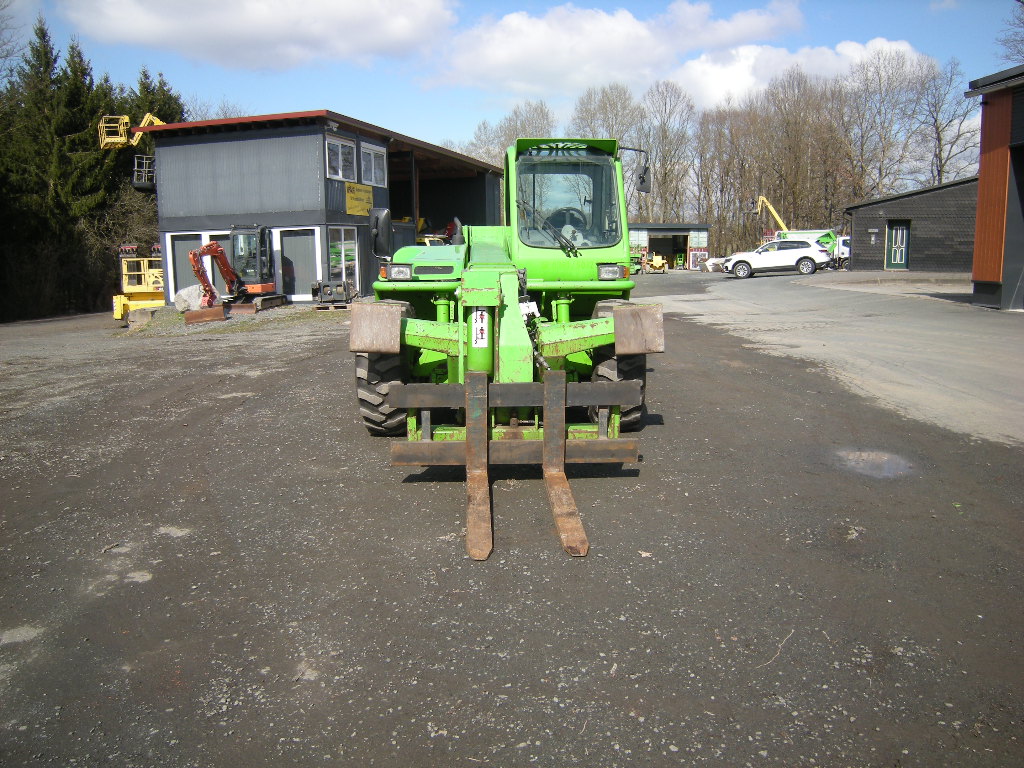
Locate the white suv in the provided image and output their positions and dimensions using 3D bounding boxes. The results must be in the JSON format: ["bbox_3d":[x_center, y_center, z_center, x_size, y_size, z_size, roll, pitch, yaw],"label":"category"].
[{"bbox_3d":[12.524,-5.951,38.879,4.850,1.710,1.970,-1,9,15],"label":"white suv"}]

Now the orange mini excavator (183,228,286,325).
[{"bbox_3d":[-7.242,-3.154,21.966,1.400,2.420,3.900,1,10,7],"label":"orange mini excavator"}]

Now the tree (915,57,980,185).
[{"bbox_3d":[30.511,-15.704,58.263,5.600,13.950,5.600,-1,10,0],"label":"tree"}]

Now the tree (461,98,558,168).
[{"bbox_3d":[-0.229,-18.908,77.938,8.800,14.900,8.000,-1,10,0],"label":"tree"}]

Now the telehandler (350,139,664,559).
[{"bbox_3d":[-0.072,-0.919,7.299,2.400,2.480,7.000,-1,10,-3],"label":"telehandler"}]

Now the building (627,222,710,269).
[{"bbox_3d":[10.424,-9.285,55.856,5.600,3.050,5.200,0,10,3],"label":"building"}]

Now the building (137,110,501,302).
[{"bbox_3d":[-5.713,-6.367,31.605,6.450,5.400,16.300,2,10,17],"label":"building"}]

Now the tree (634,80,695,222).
[{"bbox_3d":[13.292,-18.581,72.952,5.600,15.570,5.600,-1,10,0],"label":"tree"}]

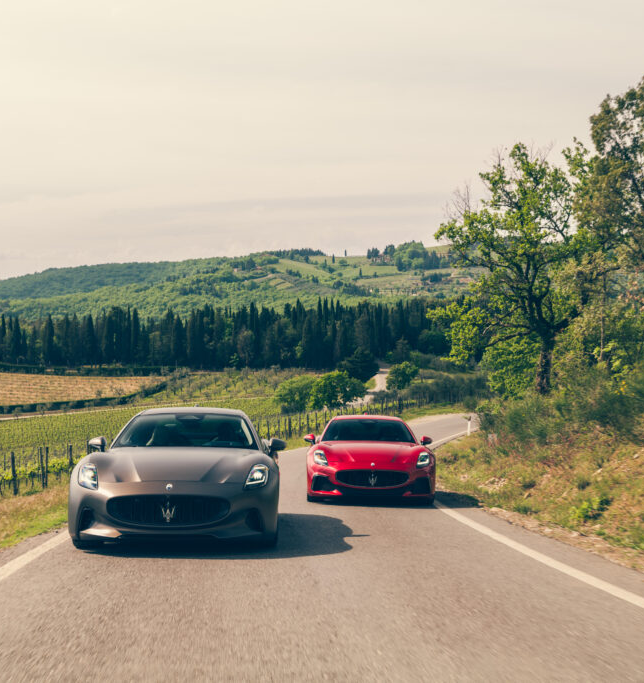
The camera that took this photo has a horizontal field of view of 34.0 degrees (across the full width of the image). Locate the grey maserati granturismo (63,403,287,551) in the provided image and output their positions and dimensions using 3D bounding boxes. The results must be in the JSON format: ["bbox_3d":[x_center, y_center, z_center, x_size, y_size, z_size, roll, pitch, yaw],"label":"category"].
[{"bbox_3d":[-1.440,1.410,11.600,2.020,1.360,4.960,0,-4,-3],"label":"grey maserati granturismo"}]

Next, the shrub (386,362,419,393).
[{"bbox_3d":[14.150,6.328,185.000,5.400,5.300,5.400,0,1,0],"label":"shrub"}]

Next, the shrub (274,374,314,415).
[{"bbox_3d":[-3.005,5.846,115.000,4.300,4.300,4.300,0,1,0],"label":"shrub"}]

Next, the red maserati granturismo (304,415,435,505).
[{"bbox_3d":[0.779,1.935,17.780,2.020,1.360,4.960,0,-4,1],"label":"red maserati granturismo"}]

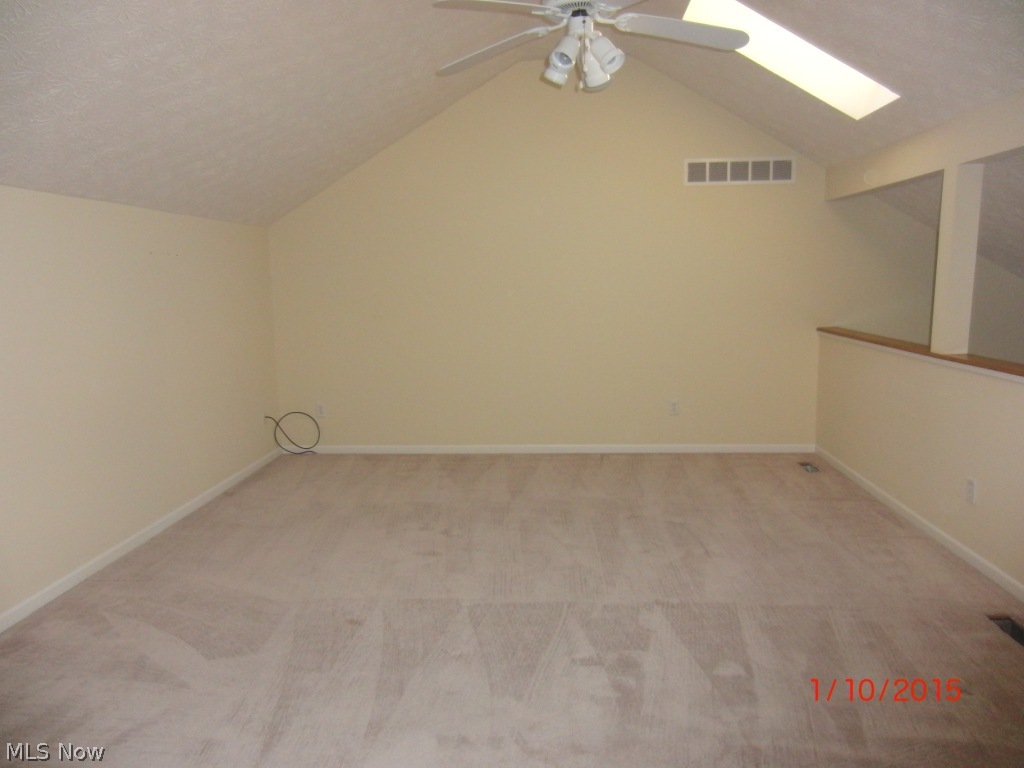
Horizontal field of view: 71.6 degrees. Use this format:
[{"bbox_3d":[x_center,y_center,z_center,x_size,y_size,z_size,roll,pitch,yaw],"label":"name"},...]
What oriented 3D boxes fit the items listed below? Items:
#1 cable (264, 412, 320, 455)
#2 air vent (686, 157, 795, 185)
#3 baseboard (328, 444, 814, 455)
[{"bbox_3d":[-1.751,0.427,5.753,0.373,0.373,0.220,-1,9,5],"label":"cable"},{"bbox_3d":[1.707,-1.594,5.327,0.814,0.194,0.018,-1,9,5],"label":"air vent"},{"bbox_3d":[0.244,0.531,5.771,4.319,0.077,0.015,-1,9,5],"label":"baseboard"}]

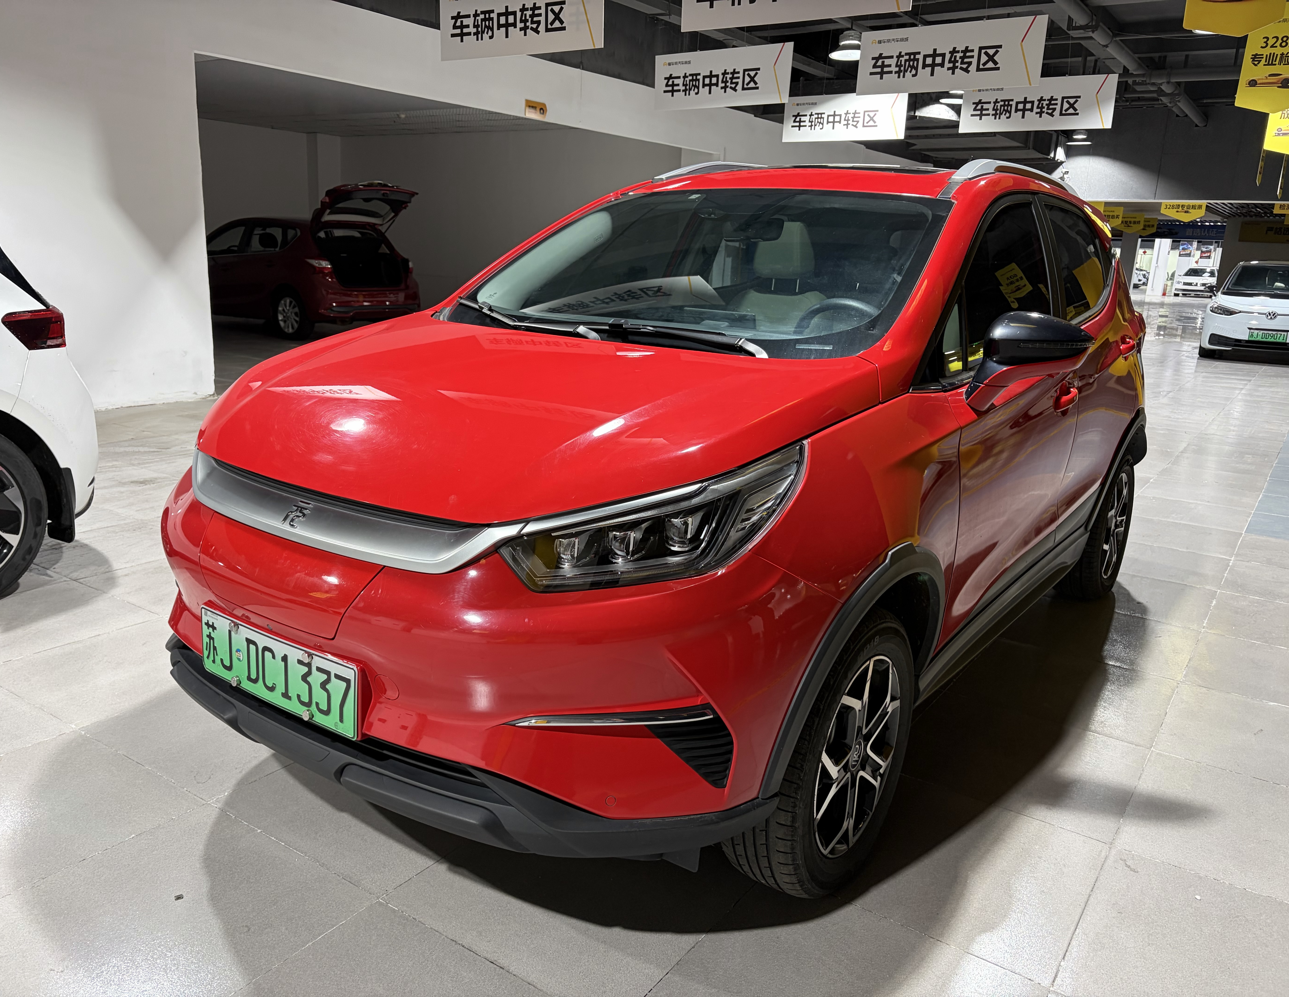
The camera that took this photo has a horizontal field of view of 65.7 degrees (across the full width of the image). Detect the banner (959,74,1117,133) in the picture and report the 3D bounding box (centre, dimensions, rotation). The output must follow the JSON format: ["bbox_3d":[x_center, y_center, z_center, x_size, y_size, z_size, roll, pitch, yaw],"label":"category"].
[{"bbox_3d":[3.977,-3.998,10.144,1.500,0.500,0.030,12,17,33],"label":"banner"}]

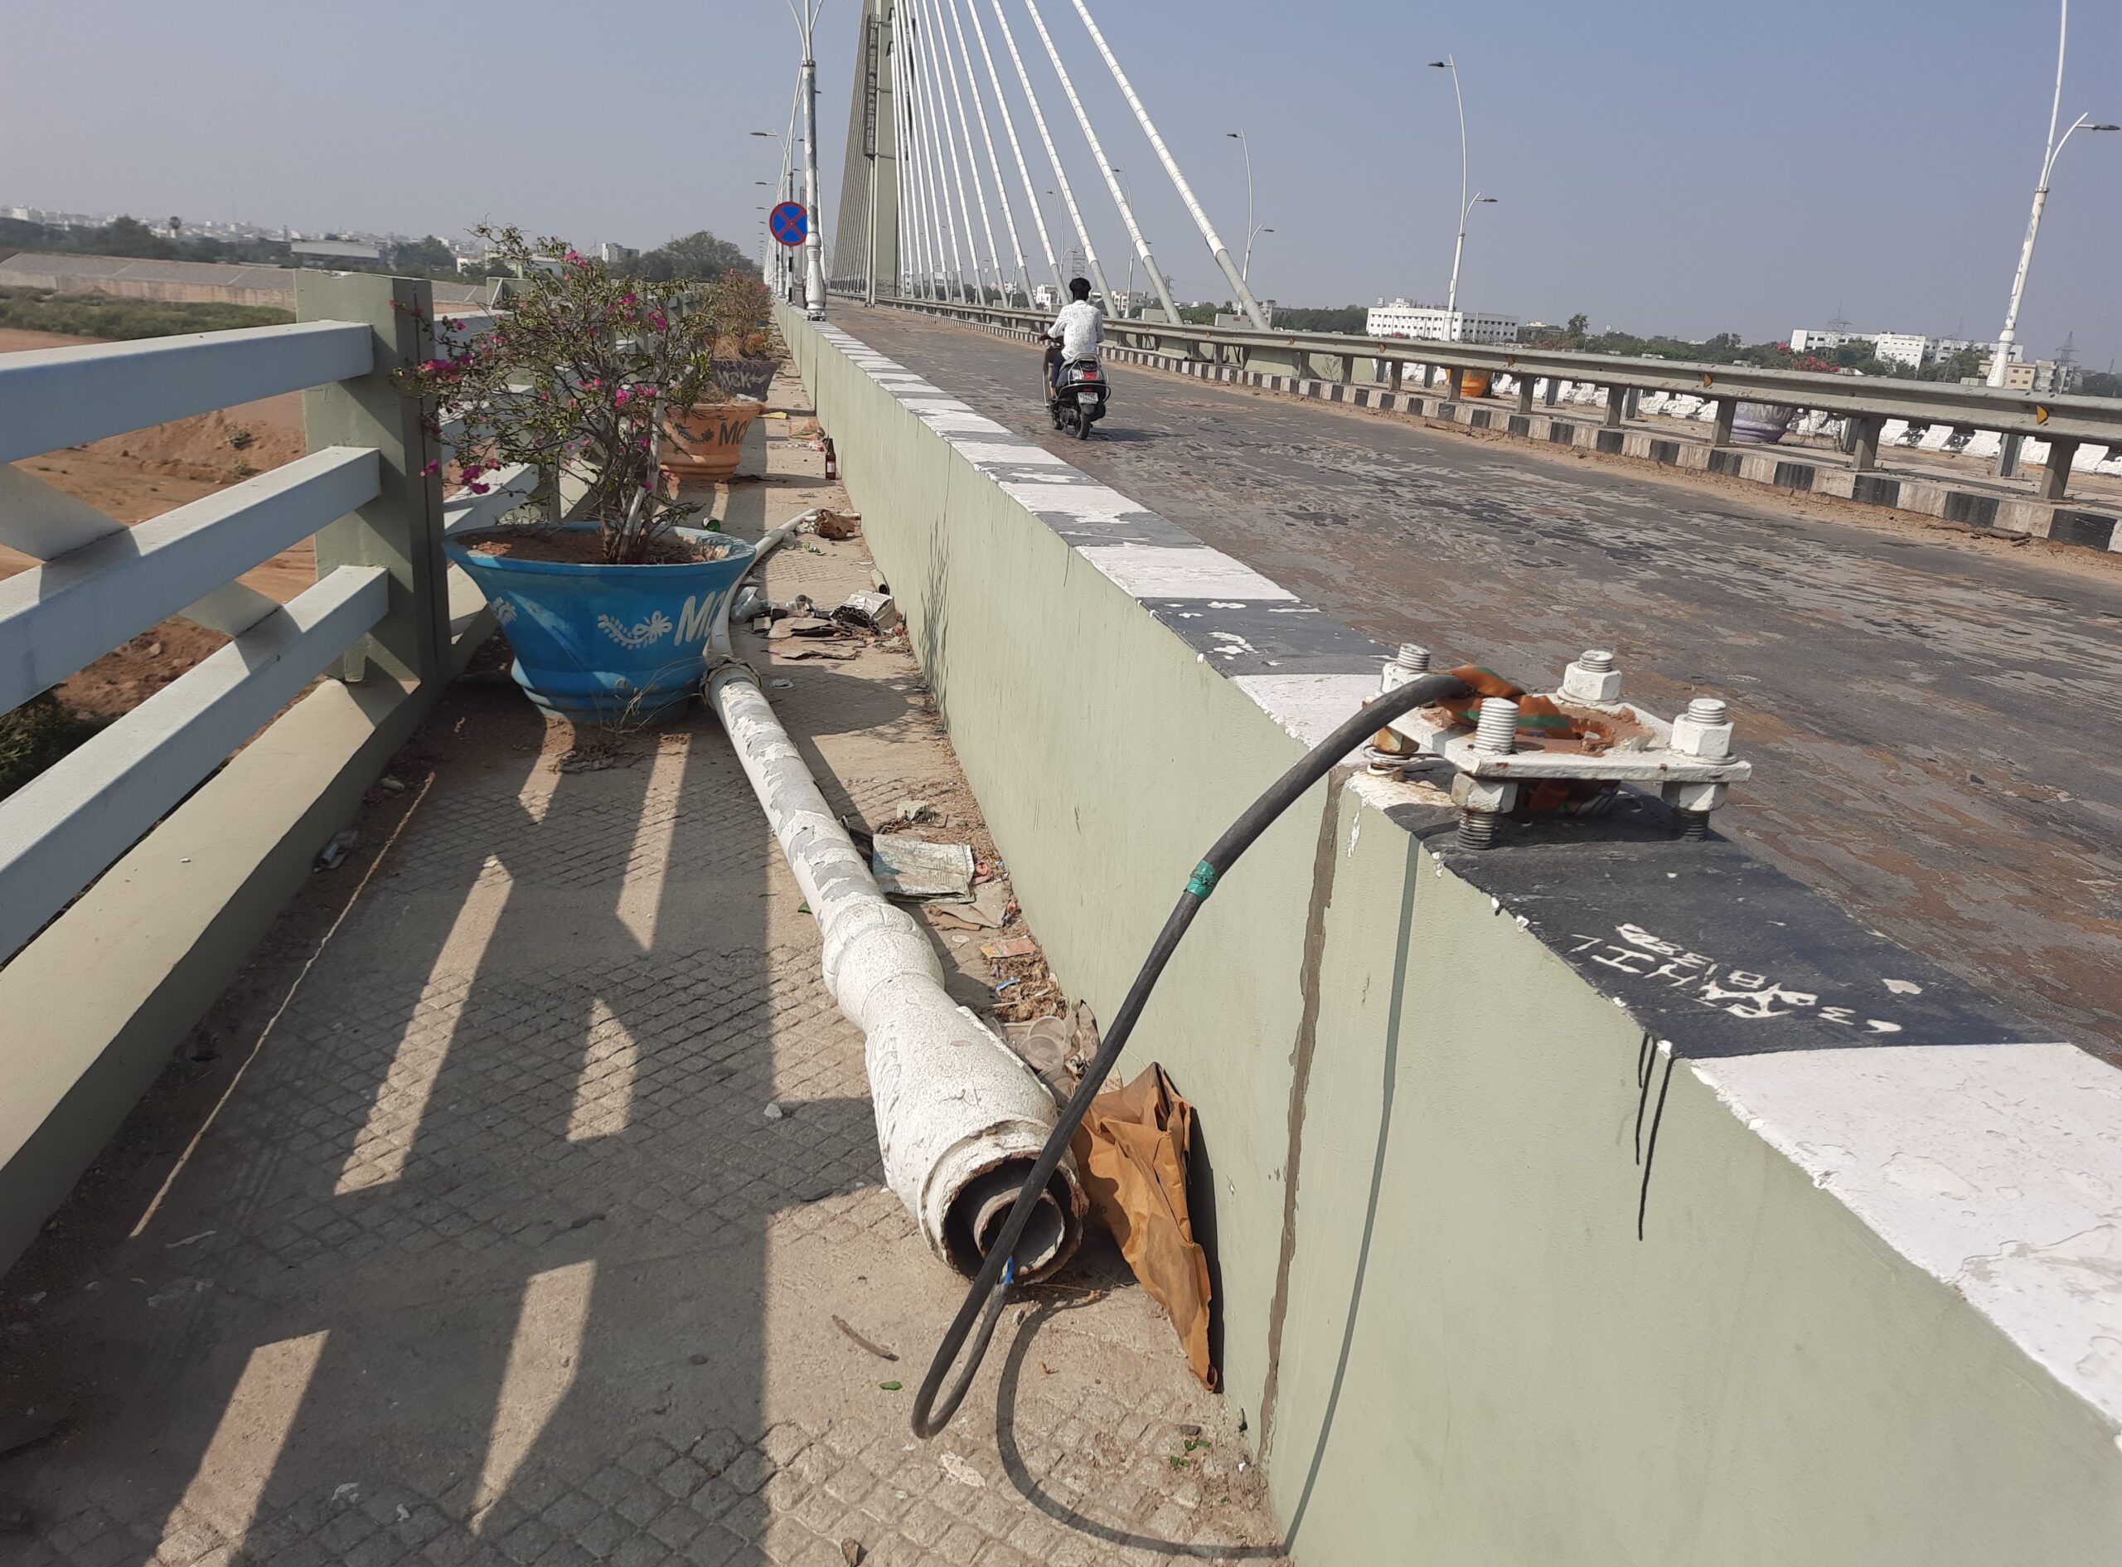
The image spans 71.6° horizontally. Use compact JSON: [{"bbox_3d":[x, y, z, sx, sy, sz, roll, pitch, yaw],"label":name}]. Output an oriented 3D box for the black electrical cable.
[{"bbox_3d":[0.088,0.319,1.699,0.489,1.037,0.587,0,19,-12],"label":"black electrical cable"}]

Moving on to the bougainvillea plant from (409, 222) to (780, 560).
[{"bbox_3d":[-1.476,-1.211,4.551,1.076,0.979,0.979,0,19,-12],"label":"bougainvillea plant"}]

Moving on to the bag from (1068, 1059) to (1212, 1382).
[{"bbox_3d":[0.113,0.575,2.087,0.147,0.352,0.391,0,19,-12],"label":"bag"}]

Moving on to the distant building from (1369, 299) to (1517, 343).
[{"bbox_3d":[136.352,-164.746,525.000,29.000,15.000,46.000,-7,21,-31],"label":"distant building"}]

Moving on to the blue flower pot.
[{"bbox_3d":[-1.487,-0.527,4.824,0.949,0.528,0.949,0,19,-12],"label":"blue flower pot"}]

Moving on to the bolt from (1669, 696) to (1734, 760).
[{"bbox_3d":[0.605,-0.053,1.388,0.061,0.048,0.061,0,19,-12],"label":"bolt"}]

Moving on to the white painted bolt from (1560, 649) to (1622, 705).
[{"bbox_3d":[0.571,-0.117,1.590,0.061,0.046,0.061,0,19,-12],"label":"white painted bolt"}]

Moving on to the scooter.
[{"bbox_3d":[0.134,-4.343,15.825,0.680,1.130,1.800,0,19,-12],"label":"scooter"}]

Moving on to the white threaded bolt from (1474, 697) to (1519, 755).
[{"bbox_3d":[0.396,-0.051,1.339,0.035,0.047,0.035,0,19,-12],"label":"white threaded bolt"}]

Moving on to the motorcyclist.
[{"bbox_3d":[0.166,-4.705,15.620,0.580,1.270,0.750,0,19,-12],"label":"motorcyclist"}]

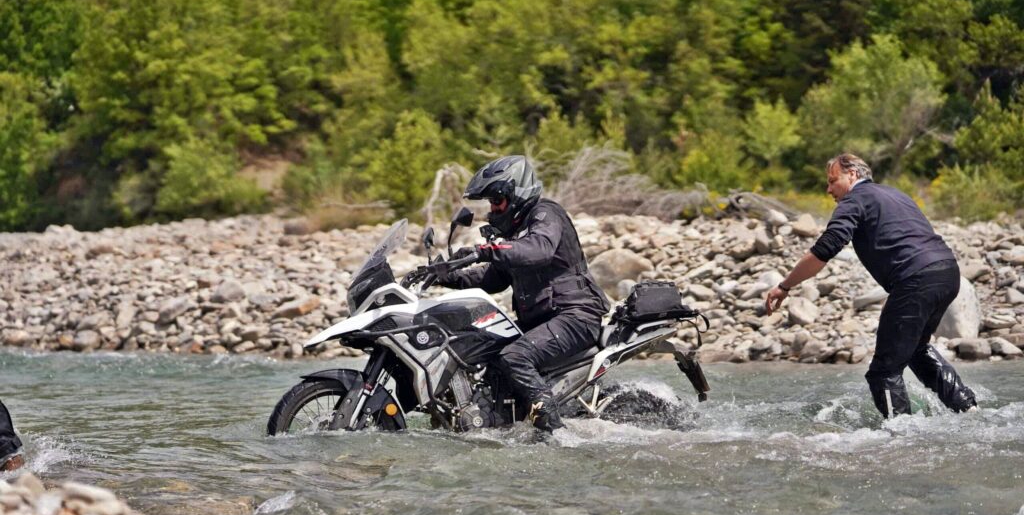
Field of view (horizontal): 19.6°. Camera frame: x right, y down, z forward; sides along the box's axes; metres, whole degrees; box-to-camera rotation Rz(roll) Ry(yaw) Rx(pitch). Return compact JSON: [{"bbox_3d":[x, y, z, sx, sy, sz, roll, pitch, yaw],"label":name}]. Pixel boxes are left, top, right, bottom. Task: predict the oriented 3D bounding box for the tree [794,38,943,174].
[{"bbox_3d":[6.076,-2.535,50.000,2.450,2.450,2.300,0,2,0],"label":"tree"}]

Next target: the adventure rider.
[{"bbox_3d":[0.040,0.195,14.050,0.900,1.340,0.780,-1,3,-20],"label":"adventure rider"}]

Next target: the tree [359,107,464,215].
[{"bbox_3d":[-1.359,-1.284,40.000,1.400,1.500,1.350,0,2,0],"label":"tree"}]

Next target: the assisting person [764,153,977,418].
[{"bbox_3d":[1.789,0.262,14.600,1.050,1.540,0.620,0,2,5],"label":"assisting person"}]

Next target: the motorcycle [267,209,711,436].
[{"bbox_3d":[-0.111,0.492,14.000,2.200,1.420,0.900,-1,-4,-21],"label":"motorcycle"}]

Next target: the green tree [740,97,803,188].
[{"bbox_3d":[4.210,-1.866,48.000,1.020,1.520,1.000,0,2,0],"label":"green tree"}]

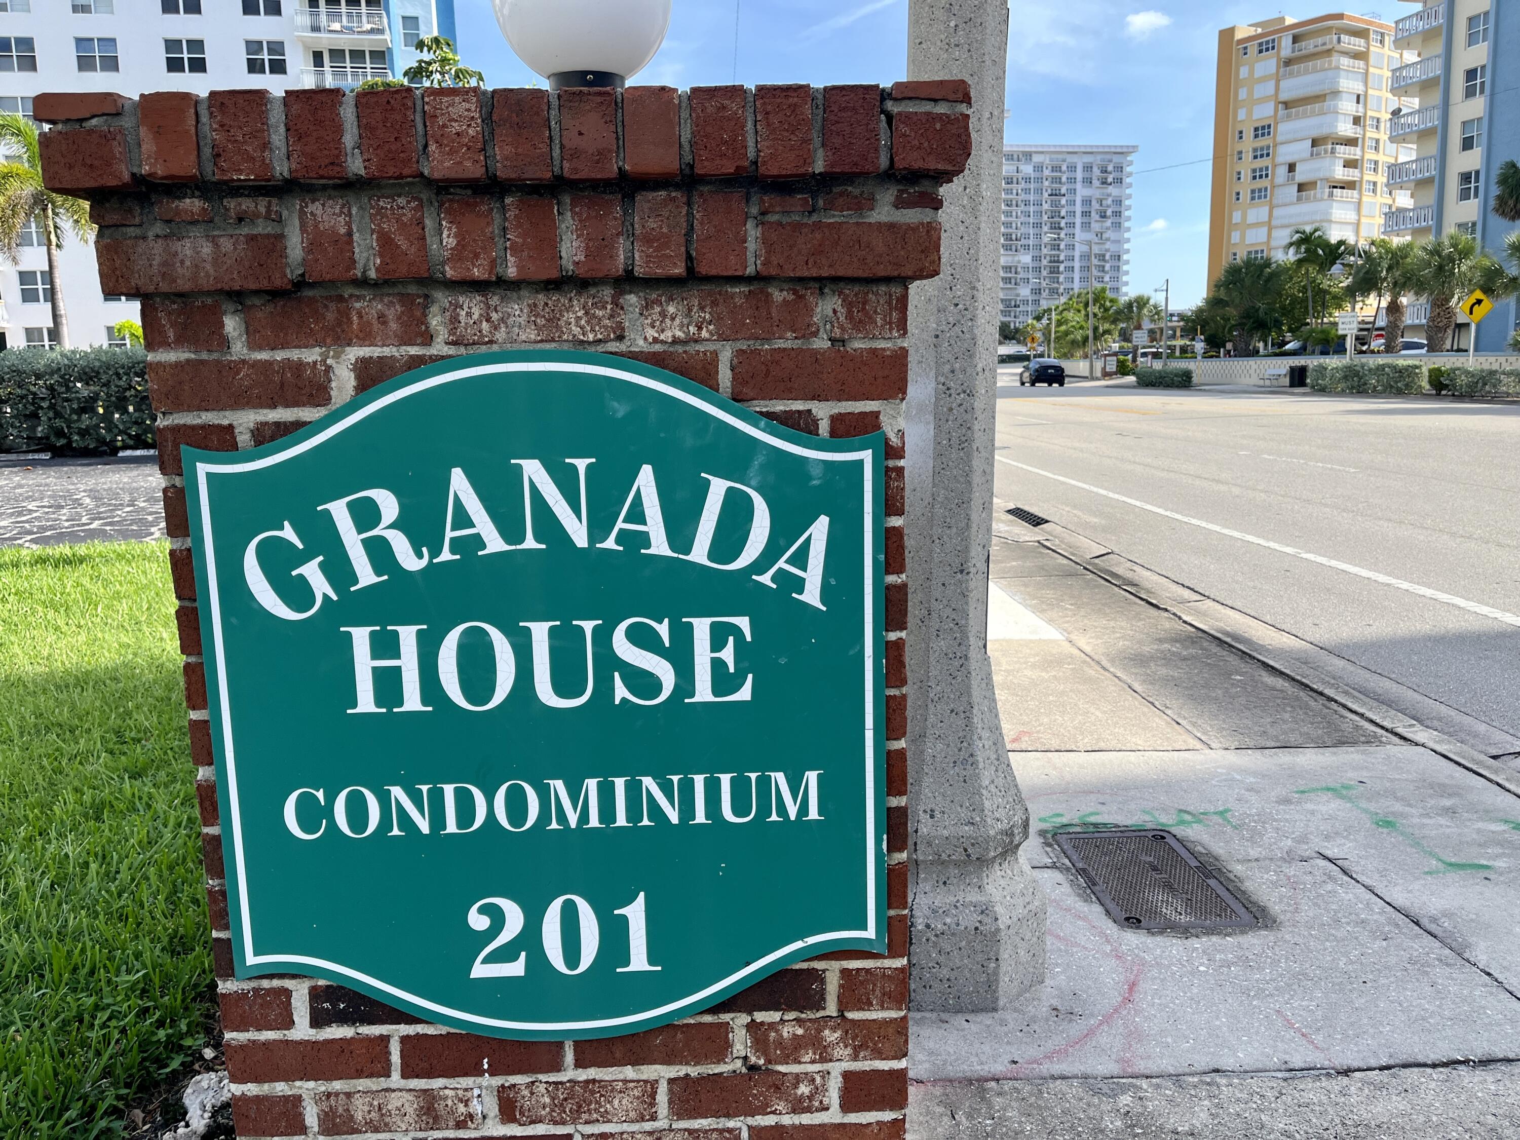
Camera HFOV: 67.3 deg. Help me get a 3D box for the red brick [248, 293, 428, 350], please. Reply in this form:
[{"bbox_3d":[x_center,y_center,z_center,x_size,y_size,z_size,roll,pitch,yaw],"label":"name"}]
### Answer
[{"bbox_3d":[-0.473,-0.284,1.323,0.203,0.057,0.092,-2,9,-1],"label":"red brick"}]

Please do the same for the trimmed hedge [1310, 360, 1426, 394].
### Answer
[{"bbox_3d":[18.808,-6.100,35.621,1.100,1.060,4.575,-2,10,-2],"label":"trimmed hedge"}]

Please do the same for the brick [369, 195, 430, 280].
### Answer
[{"bbox_3d":[-0.390,-0.373,1.321,0.058,0.086,0.195,-2,10,-1],"label":"brick"}]

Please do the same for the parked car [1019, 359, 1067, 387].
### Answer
[{"bbox_3d":[15.150,-10.646,61.264,1.900,1.500,4.720,-1,10,3],"label":"parked car"}]

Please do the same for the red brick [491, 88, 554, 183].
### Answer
[{"bbox_3d":[-0.253,-0.474,1.301,0.058,0.092,0.200,-2,9,-2],"label":"red brick"}]

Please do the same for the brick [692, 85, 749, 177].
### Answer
[{"bbox_3d":[-0.045,-0.474,1.286,0.057,0.089,0.195,-2,10,-1],"label":"brick"}]

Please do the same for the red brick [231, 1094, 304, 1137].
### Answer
[{"bbox_3d":[-0.619,0.669,1.530,0.088,0.057,0.198,-2,9,-1],"label":"red brick"}]

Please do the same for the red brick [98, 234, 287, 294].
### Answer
[{"bbox_3d":[-0.621,-0.341,1.295,0.205,0.058,0.091,-1,10,-1],"label":"red brick"}]

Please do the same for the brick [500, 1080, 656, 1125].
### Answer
[{"bbox_3d":[-0.230,0.665,1.488,0.202,0.057,0.095,-2,9,-2],"label":"brick"}]

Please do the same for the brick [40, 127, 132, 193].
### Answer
[{"bbox_3d":[-0.705,-0.443,1.284,0.089,0.058,0.198,-2,9,-1],"label":"brick"}]

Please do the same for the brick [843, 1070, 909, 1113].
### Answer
[{"bbox_3d":[0.144,0.644,1.542,0.084,0.057,0.195,-2,10,-1],"label":"brick"}]

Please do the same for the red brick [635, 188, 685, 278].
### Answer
[{"bbox_3d":[-0.111,-0.381,1.340,0.053,0.087,0.198,-2,9,-1],"label":"red brick"}]

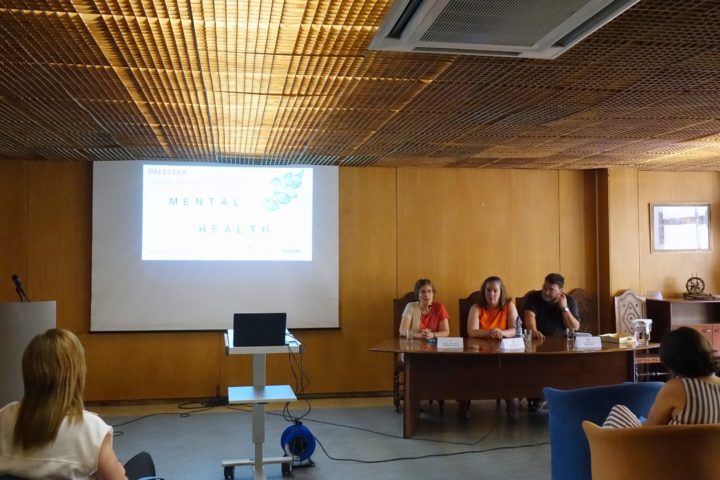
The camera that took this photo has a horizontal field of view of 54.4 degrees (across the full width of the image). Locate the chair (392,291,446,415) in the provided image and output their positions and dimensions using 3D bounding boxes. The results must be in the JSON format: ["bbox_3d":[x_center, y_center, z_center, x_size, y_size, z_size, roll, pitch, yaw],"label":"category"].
[{"bbox_3d":[0.603,1.080,6.852,0.480,1.130,0.560,0,-2,-10],"label":"chair"}]

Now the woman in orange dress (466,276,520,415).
[{"bbox_3d":[1.271,1.000,6.678,0.480,1.280,0.780,0,-2,-8],"label":"woman in orange dress"}]

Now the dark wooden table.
[{"bbox_3d":[1.292,1.244,5.893,2.500,0.750,1.150,0,-2,-10],"label":"dark wooden table"}]

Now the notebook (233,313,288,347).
[{"bbox_3d":[-0.628,0.559,4.384,0.320,0.215,0.280,0,-2,-10],"label":"notebook"}]

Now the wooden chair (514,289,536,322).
[{"bbox_3d":[1.907,1.086,7.113,0.500,1.130,0.560,0,-2,-10],"label":"wooden chair"}]

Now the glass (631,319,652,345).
[{"bbox_3d":[2.379,0.764,5.961,0.160,0.200,0.160,0,-2,-10],"label":"glass"}]

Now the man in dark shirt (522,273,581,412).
[{"bbox_3d":[1.874,0.988,6.805,0.540,1.310,0.780,0,-2,-2],"label":"man in dark shirt"}]

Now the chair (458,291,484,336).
[{"bbox_3d":[1.297,1.084,7.005,0.500,1.130,0.560,0,-2,-10],"label":"chair"}]

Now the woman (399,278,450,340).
[{"bbox_3d":[0.615,1.007,6.562,0.460,1.260,0.760,0,-2,-10],"label":"woman"}]

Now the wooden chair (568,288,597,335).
[{"bbox_3d":[2.324,1.091,7.146,0.450,1.120,0.520,0,-2,-12],"label":"wooden chair"}]

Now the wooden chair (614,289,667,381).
[{"bbox_3d":[2.930,1.093,7.232,0.470,1.120,0.520,0,-2,-15],"label":"wooden chair"}]

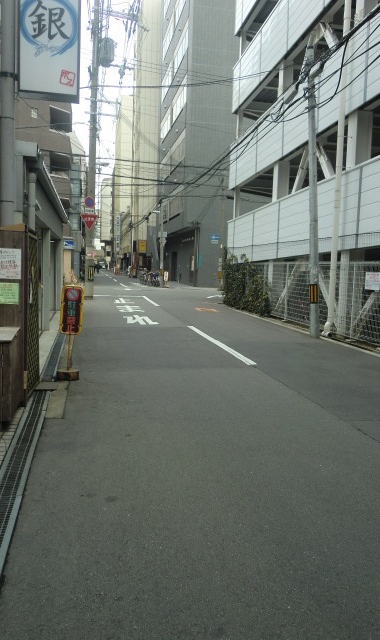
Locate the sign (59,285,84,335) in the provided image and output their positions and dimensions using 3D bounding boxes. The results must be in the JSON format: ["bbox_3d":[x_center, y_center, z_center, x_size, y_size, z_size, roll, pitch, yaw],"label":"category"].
[{"bbox_3d":[-1.518,-0.128,6.200,0.290,0.640,0.050,3,6,-12],"label":"sign"}]

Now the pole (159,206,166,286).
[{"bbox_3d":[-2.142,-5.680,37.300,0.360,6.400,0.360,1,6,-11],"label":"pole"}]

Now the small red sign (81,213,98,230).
[{"bbox_3d":[-4.632,-4.521,22.200,0.810,0.740,0.060,1,6,-9],"label":"small red sign"}]

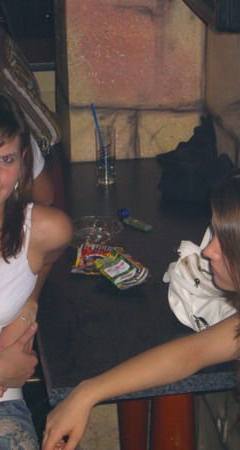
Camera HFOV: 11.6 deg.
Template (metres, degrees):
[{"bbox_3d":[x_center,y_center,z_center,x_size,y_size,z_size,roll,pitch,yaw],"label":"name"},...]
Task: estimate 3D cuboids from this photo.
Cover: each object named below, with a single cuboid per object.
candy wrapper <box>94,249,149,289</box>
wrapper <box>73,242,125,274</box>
[{"bbox_3d":[0.001,0.100,2.569,0.078,0.022,0.125,-24,37,-27],"label":"candy wrapper"},{"bbox_3d":[-0.049,0.084,2.628,0.098,0.023,0.135,3,26,9],"label":"wrapper"}]

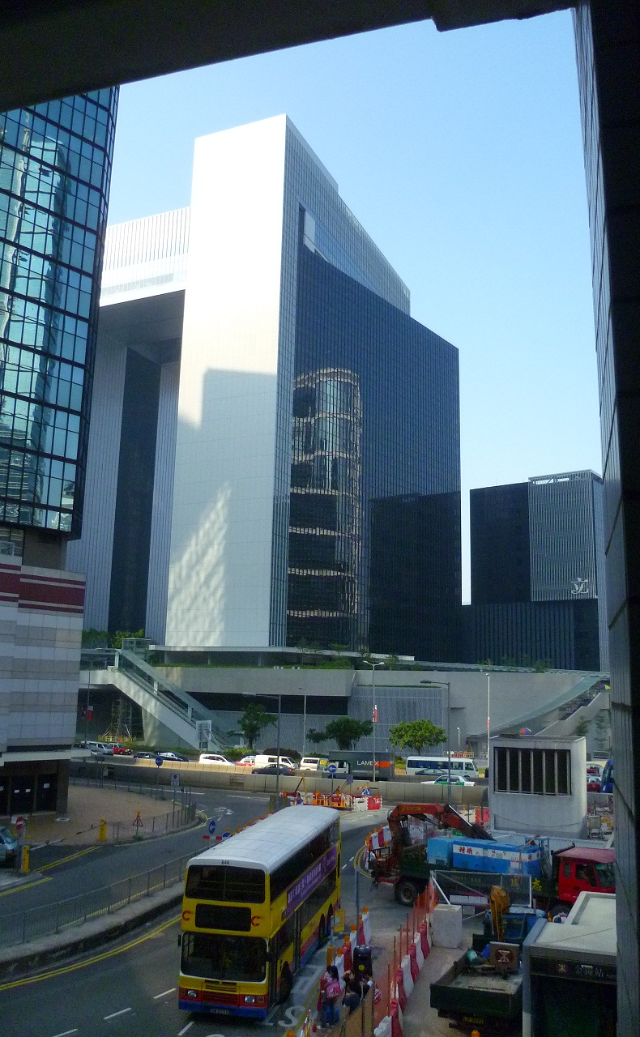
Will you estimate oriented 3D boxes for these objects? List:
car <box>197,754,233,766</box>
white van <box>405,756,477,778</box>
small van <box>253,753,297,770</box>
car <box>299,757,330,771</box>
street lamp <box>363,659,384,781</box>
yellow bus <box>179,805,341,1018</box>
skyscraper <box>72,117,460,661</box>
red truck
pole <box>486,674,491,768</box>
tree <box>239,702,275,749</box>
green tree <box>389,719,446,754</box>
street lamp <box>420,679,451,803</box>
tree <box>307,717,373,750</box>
[{"bbox_3d":[-11.401,27.594,94.500,4.500,1.700,1.750,-2,-11,18],"label":"car"},{"bbox_3d":[12.209,25.307,83.721,7.000,2.600,2.050,-2,-12,15],"label":"white van"},{"bbox_3d":[-4.619,26.695,90.500,4.600,1.950,1.700,-1,-11,13],"label":"small van"},{"bbox_3d":[0.394,25.952,87.000,4.600,1.970,1.700,-1,-11,11],"label":"car"},{"bbox_3d":[4.602,17.977,72.451,0.400,11.099,3.600,-4,-12,26],"label":"street lamp"},{"bbox_3d":[-1.528,13.258,29.607,2.500,4.380,11.600,-1,-11,12],"label":"yellow bus"},{"bbox_3d":[-20.186,-19.529,216.802,94.326,115.498,83.740,-4,-12,24],"label":"skyscraper"},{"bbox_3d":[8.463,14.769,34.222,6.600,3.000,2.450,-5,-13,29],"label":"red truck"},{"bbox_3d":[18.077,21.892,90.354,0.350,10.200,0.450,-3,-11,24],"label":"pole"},{"bbox_3d":[-7.972,26.527,104.814,4.300,7.030,4.500,1,-11,0],"label":"tree"},{"bbox_3d":[11.726,26.971,100.734,6.600,5.630,7.100,1,-11,0],"label":"green tree"},{"bbox_3d":[8.818,17.374,63.519,2.390,10.110,0.400,0,-11,7],"label":"street lamp"},{"bbox_3d":[2.288,25.990,98.515,7.400,5.126,5.500,1,-11,0],"label":"tree"}]

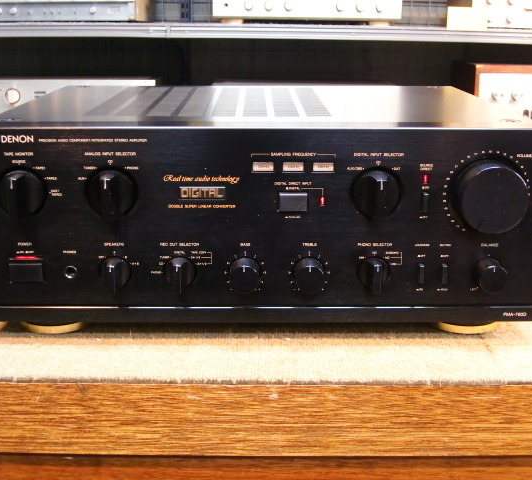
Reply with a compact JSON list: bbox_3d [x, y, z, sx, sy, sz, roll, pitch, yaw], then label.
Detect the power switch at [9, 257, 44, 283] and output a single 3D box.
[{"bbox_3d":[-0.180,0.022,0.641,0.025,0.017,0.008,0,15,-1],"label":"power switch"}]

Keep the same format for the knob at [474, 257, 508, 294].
[{"bbox_3d":[0.169,0.027,0.642,0.024,0.024,0.019,0,15,-1],"label":"knob"}]

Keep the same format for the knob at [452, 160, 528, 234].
[{"bbox_3d":[0.165,-0.032,0.624,0.050,0.050,0.021,0,15,-1],"label":"knob"}]

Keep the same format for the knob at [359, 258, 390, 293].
[{"bbox_3d":[0.083,0.027,0.642,0.025,0.025,0.018,0,15,-1],"label":"knob"}]

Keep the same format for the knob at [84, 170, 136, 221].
[{"bbox_3d":[-0.115,-0.033,0.620,0.036,0.036,0.021,0,15,-1],"label":"knob"}]

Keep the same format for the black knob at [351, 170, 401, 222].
[{"bbox_3d":[0.084,-0.032,0.623,0.036,0.036,0.021,0,15,-1],"label":"black knob"}]

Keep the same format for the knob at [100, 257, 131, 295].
[{"bbox_3d":[-0.115,0.027,0.640,0.025,0.025,0.018,0,15,-1],"label":"knob"}]

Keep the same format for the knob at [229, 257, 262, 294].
[{"bbox_3d":[-0.015,0.027,0.641,0.025,0.025,0.018,0,15,-1],"label":"knob"}]

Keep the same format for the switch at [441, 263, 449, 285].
[{"bbox_3d":[0.135,0.026,0.646,0.004,0.014,0.007,0,15,-1],"label":"switch"}]

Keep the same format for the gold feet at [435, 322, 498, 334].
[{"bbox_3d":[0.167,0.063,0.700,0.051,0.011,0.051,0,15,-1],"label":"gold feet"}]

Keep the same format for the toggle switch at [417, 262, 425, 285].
[{"bbox_3d":[0.118,0.026,0.647,0.004,0.015,0.007,0,15,-1],"label":"toggle switch"}]

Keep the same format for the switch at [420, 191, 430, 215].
[{"bbox_3d":[0.118,-0.028,0.631,0.004,0.014,0.007,0,15,-1],"label":"switch"}]

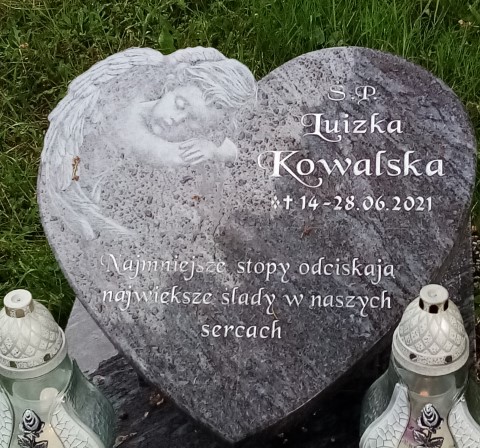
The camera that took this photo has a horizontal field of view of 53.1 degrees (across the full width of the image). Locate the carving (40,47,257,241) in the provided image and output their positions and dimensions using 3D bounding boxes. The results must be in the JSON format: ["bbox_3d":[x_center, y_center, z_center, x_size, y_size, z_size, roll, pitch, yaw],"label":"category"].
[{"bbox_3d":[-0.138,-0.130,0.734,0.325,0.050,0.330,0,69,6],"label":"carving"}]

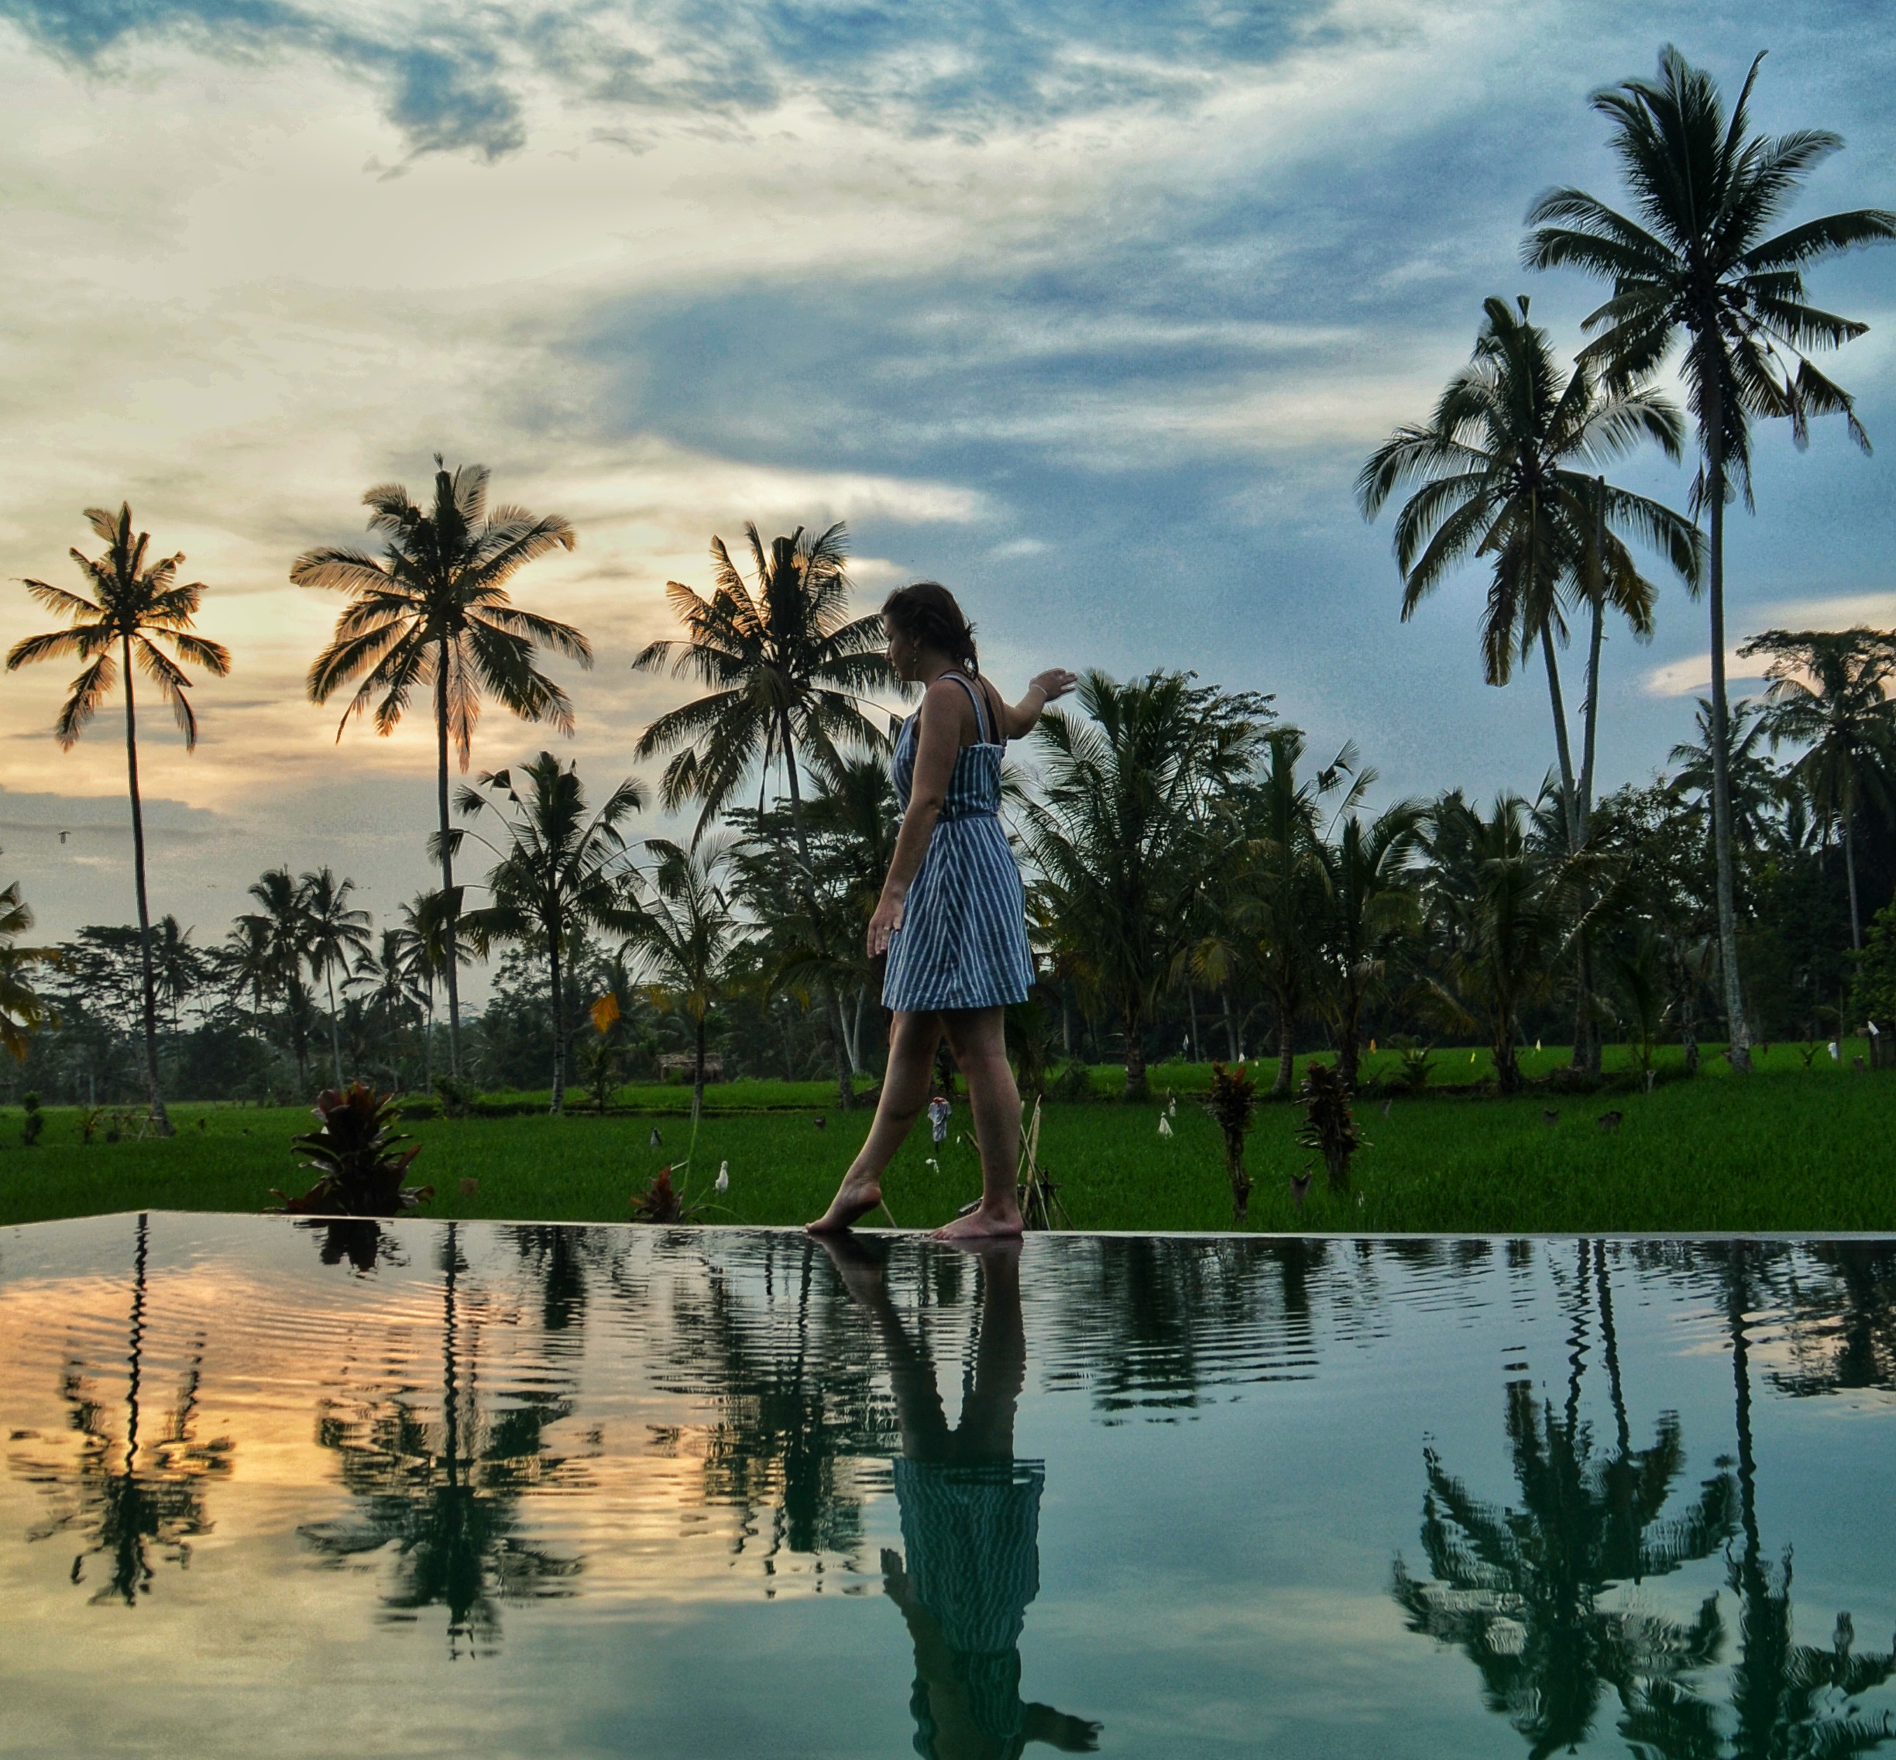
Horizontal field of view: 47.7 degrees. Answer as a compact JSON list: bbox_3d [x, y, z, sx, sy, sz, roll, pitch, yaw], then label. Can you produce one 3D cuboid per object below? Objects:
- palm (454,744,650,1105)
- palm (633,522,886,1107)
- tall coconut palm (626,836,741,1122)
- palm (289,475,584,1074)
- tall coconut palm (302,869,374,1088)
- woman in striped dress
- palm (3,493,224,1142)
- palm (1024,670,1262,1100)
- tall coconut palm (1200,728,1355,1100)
[{"bbox_3d":[-8.333,1.127,45.000,3.940,7.560,3.940,-1,-3,0],"label":"palm"},{"bbox_3d":[-3.638,-1.362,45.000,5.920,12.260,5.620,-1,-3,0],"label":"palm"},{"bbox_3d":[-5.192,1.951,42.000,2.280,5.610,2.280,-1,-3,0],"label":"tall coconut palm"},{"bbox_3d":[-12.580,-2.656,53.000,7.410,15.220,7.410,-1,-3,0],"label":"palm"},{"bbox_3d":[-35.603,5.676,125.000,4.300,12.790,4.300,-1,-3,0],"label":"tall coconut palm"},{"bbox_3d":[-0.014,0.081,5.350,0.650,1.620,0.550,-3,-3,23],"label":"woman in striped dress"},{"bbox_3d":[-17.031,-1.217,44.000,4.640,12.950,4.640,-1,-3,0],"label":"palm"},{"bbox_3d":[4.085,0.117,45.000,5.020,9.020,5.020,-1,-3,0],"label":"palm"},{"bbox_3d":[6.901,0.728,45.000,3.240,7.800,3.240,-1,-3,0],"label":"tall coconut palm"}]

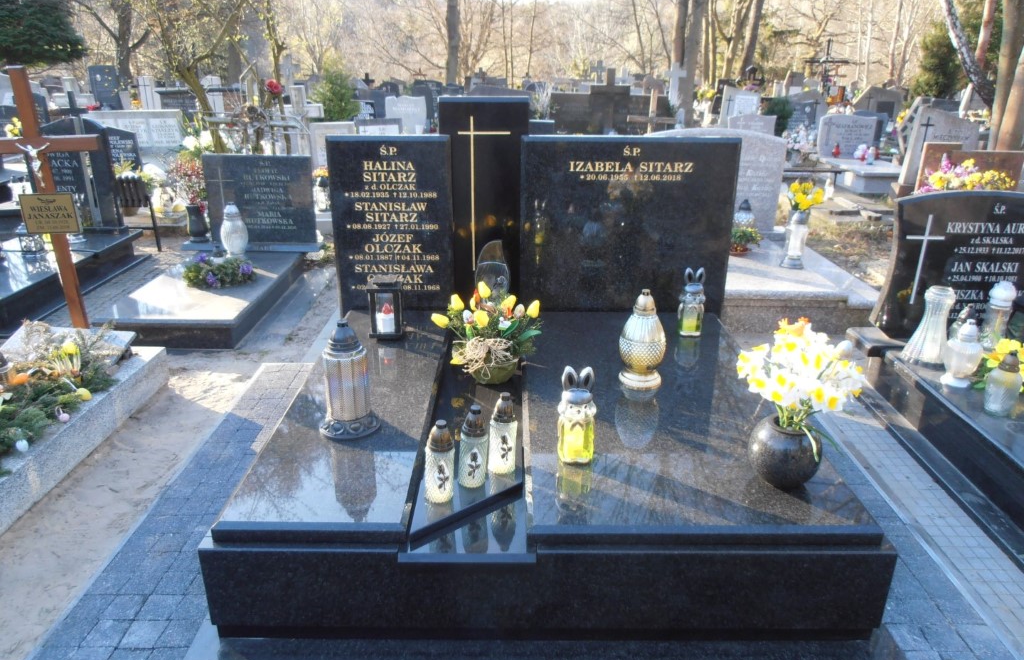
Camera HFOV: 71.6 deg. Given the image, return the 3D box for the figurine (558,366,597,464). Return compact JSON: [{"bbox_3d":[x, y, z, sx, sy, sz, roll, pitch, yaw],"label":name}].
[{"bbox_3d":[0.199,0.244,2.138,0.115,0.296,0.102,-1,21,-3],"label":"figurine"}]

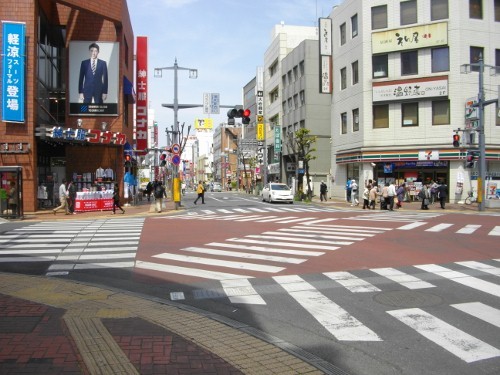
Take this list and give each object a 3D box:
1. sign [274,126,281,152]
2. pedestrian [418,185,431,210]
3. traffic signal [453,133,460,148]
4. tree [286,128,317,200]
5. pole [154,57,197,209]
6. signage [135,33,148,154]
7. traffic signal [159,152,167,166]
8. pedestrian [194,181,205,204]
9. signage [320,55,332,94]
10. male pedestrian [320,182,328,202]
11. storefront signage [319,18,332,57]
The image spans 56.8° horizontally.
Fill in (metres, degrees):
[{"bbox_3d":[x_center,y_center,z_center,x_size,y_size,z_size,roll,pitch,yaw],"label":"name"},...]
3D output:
[{"bbox_3d":[3.248,-5.655,54.000,0.720,3.100,0.280,0,1,-13],"label":"sign"},{"bbox_3d":[9.757,0.502,25.800,0.580,1.500,0.500,0,1,21],"label":"pedestrian"},{"bbox_3d":[10.733,-2.420,24.000,0.350,0.720,0.300,0,1,18],"label":"traffic signal"},{"bbox_3d":[4.068,-1.791,36.300,2.150,5.600,2.050,0,1,-10],"label":"tree"},{"bbox_3d":[-4.230,-3.114,26.600,2.520,8.700,0.500,0,1,-10],"label":"pole"},{"bbox_3d":[-8.373,-7.088,36.000,0.840,9.200,0.350,0,1,-9],"label":"signage"},{"bbox_3d":[-4.968,-1.582,26.300,0.400,0.790,0.340,-1,1,-40],"label":"traffic signal"},{"bbox_3d":[-3.375,0.351,31.200,0.680,1.640,0.500,0,1,-9],"label":"pedestrian"},{"bbox_3d":[6.339,-9.347,38.400,0.920,3.150,0.380,0,1,-13],"label":"signage"},{"bbox_3d":[5.770,0.318,35.800,0.580,1.660,0.420,0,1,-14],"label":"male pedestrian"},{"bbox_3d":[6.322,-12.479,38.400,0.920,3.100,0.380,0,1,-13],"label":"storefront signage"}]

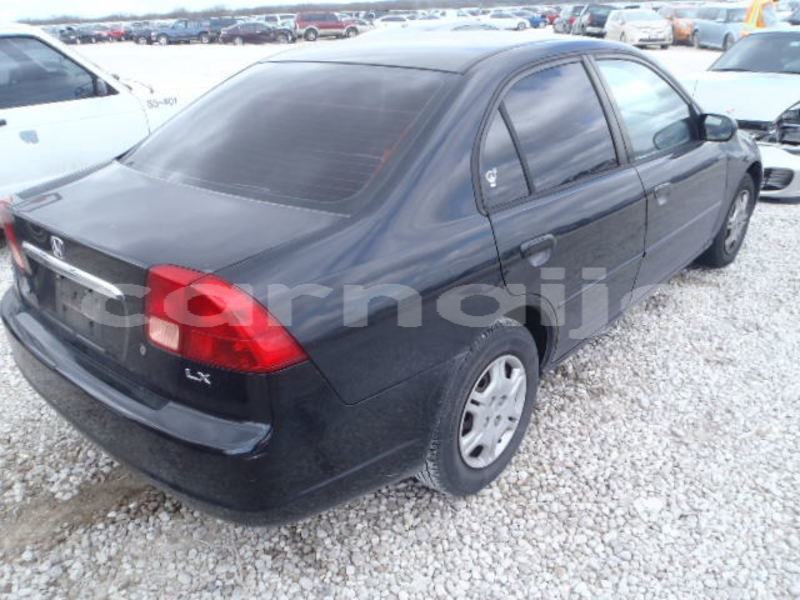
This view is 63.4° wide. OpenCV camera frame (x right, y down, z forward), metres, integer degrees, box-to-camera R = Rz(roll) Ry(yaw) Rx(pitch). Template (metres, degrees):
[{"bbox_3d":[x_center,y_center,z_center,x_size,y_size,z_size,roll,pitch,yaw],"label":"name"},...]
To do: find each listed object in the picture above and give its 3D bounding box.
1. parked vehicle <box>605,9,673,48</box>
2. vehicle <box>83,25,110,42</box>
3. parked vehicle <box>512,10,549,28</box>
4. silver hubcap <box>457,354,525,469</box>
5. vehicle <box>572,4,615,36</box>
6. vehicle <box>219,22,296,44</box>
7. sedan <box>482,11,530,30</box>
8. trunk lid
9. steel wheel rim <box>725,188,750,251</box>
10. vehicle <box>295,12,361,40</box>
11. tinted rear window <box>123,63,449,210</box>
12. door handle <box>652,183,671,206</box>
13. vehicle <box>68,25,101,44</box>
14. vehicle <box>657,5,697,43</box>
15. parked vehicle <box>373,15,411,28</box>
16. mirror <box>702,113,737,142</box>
[{"bbox_3d":[9.705,-11.106,26.468,1.750,1.490,4.460,-1,24,2],"label":"parked vehicle"},{"bbox_3d":[-27.218,-24.048,58.417,1.780,1.470,4.500,1,24,7],"label":"vehicle"},{"bbox_3d":[11.152,-24.874,57.503,4.400,1.460,1.770,7,26,20],"label":"parked vehicle"},{"bbox_3d":[0.277,0.357,2.173,0.130,0.390,0.390,18,31,38],"label":"silver hubcap"},{"bbox_3d":[11.638,-16.764,38.596,1.830,1.680,4.600,-1,24,3],"label":"vehicle"},{"bbox_3d":[-9.416,-17.590,42.608,4.700,1.410,1.800,-7,24,-11],"label":"vehicle"},{"bbox_3d":[7.576,-21.081,48.978,4.550,1.440,1.780,-1,24,2],"label":"sedan"},{"bbox_3d":[-0.744,-0.108,1.915,1.330,0.430,0.510,18,30,37],"label":"trunk lid"},{"bbox_3d":[2.007,-0.484,3.949,0.140,0.385,0.385,19,31,39],"label":"steel wheel rim"},{"bbox_3d":[-4.795,-18.787,44.363,4.800,1.820,1.860,-6,24,-9],"label":"vehicle"},{"bbox_3d":[-0.414,-0.618,2.229,1.220,0.100,0.710,19,56,38],"label":"tinted rear window"},{"bbox_3d":[1.122,-0.452,2.773,0.045,0.075,0.160,19,31,38],"label":"door handle"},{"bbox_3d":[-27.372,-23.181,56.500,1.780,1.470,4.500,4,25,13],"label":"vehicle"},{"bbox_3d":[12.573,-12.261,28.800,1.770,1.500,4.300,0,24,4],"label":"vehicle"},{"bbox_3d":[-0.442,-18.903,44.000,1.800,1.420,4.700,-4,24,-5],"label":"parked vehicle"},{"bbox_3d":[1.447,-0.784,2.956,0.175,0.130,0.110,18,31,38],"label":"mirror"}]

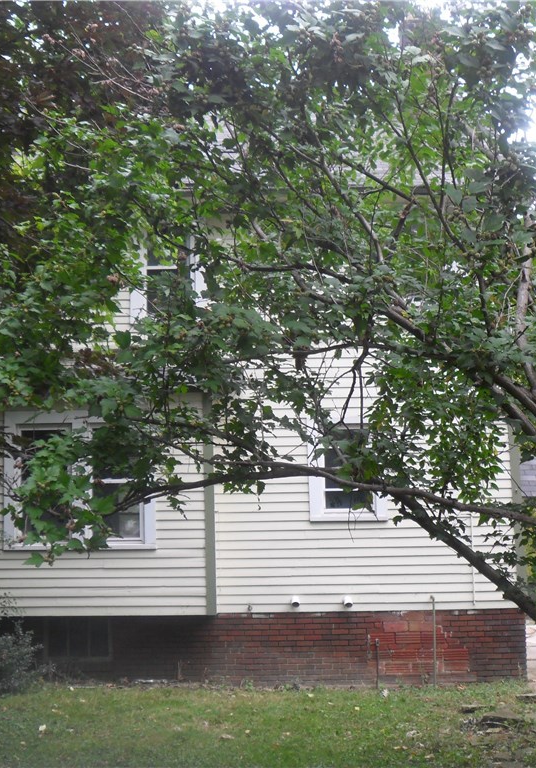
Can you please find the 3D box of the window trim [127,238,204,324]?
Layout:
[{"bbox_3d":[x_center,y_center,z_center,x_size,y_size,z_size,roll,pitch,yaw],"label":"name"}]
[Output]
[{"bbox_3d":[-1.281,-1.394,13.300,0.990,1.270,0.140,-1,-7,1],"label":"window trim"}]

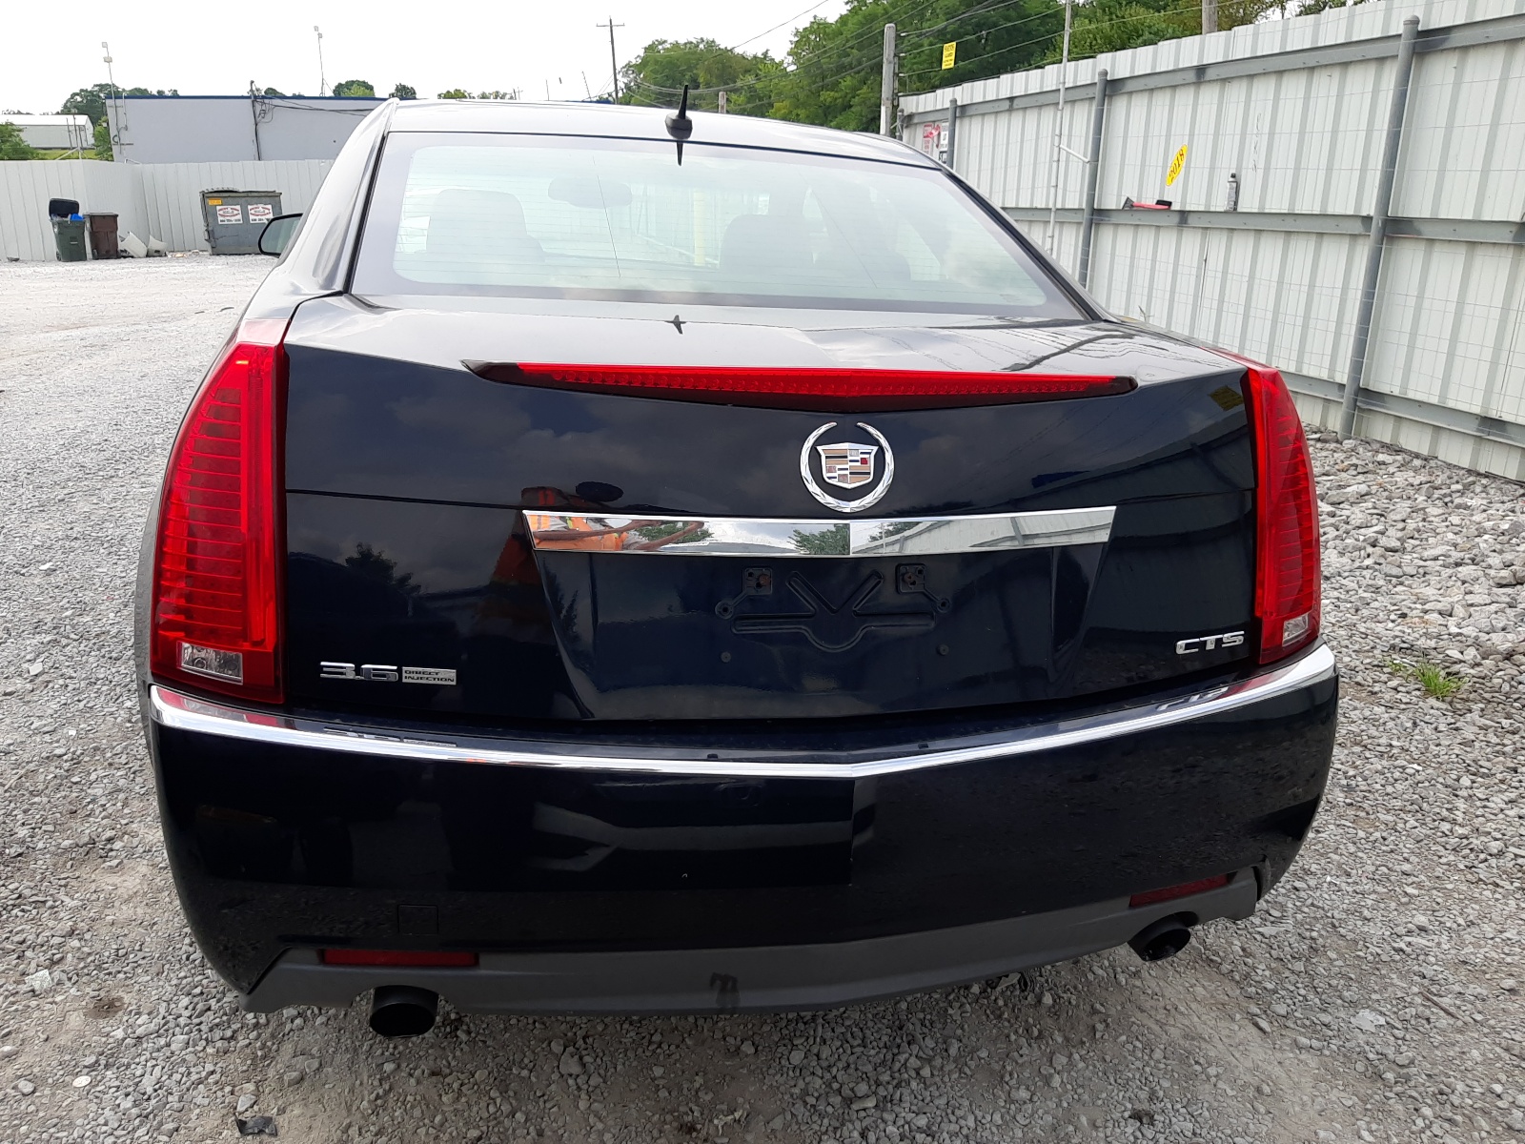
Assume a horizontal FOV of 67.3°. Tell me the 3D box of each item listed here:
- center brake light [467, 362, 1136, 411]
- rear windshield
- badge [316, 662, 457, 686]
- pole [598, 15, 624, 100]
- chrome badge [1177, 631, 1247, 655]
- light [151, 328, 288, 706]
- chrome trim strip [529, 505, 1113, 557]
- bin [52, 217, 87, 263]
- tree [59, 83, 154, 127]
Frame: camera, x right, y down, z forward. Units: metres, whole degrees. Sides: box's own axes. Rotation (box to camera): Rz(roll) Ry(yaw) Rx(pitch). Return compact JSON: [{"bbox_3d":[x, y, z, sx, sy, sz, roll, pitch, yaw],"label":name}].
[{"bbox_3d":[0.092,-0.228,1.399,0.884,0.057,0.136,-1,17,-13],"label":"center brake light"},{"bbox_3d":[-0.105,-0.705,2.218,1.252,0.086,0.808,-1,38,-13],"label":"rear windshield"},{"bbox_3d":[-0.435,0.121,1.335,0.164,0.020,0.006,4,1,4],"label":"badge"},{"bbox_3d":[-9.370,-29.143,73.811,1.800,12.000,0.300,-1,18,2],"label":"pole"},{"bbox_3d":[0.624,0.098,1.587,0.137,0.020,0.006,-7,4,-30],"label":"chrome badge"},{"bbox_3d":[-0.664,-0.081,1.393,0.182,0.424,0.263,-1,17,-13],"label":"light"},{"bbox_3d":[0.099,-0.046,1.379,0.755,0.051,0.073,-1,17,-13],"label":"chrome trim strip"},{"bbox_3d":[-16.123,-7.762,26.546,0.580,1.020,0.680,-15,24,-42],"label":"bin"},{"bbox_3d":[-63.203,-42.918,111.284,9.000,8.500,8.000,-8,20,-27],"label":"tree"}]

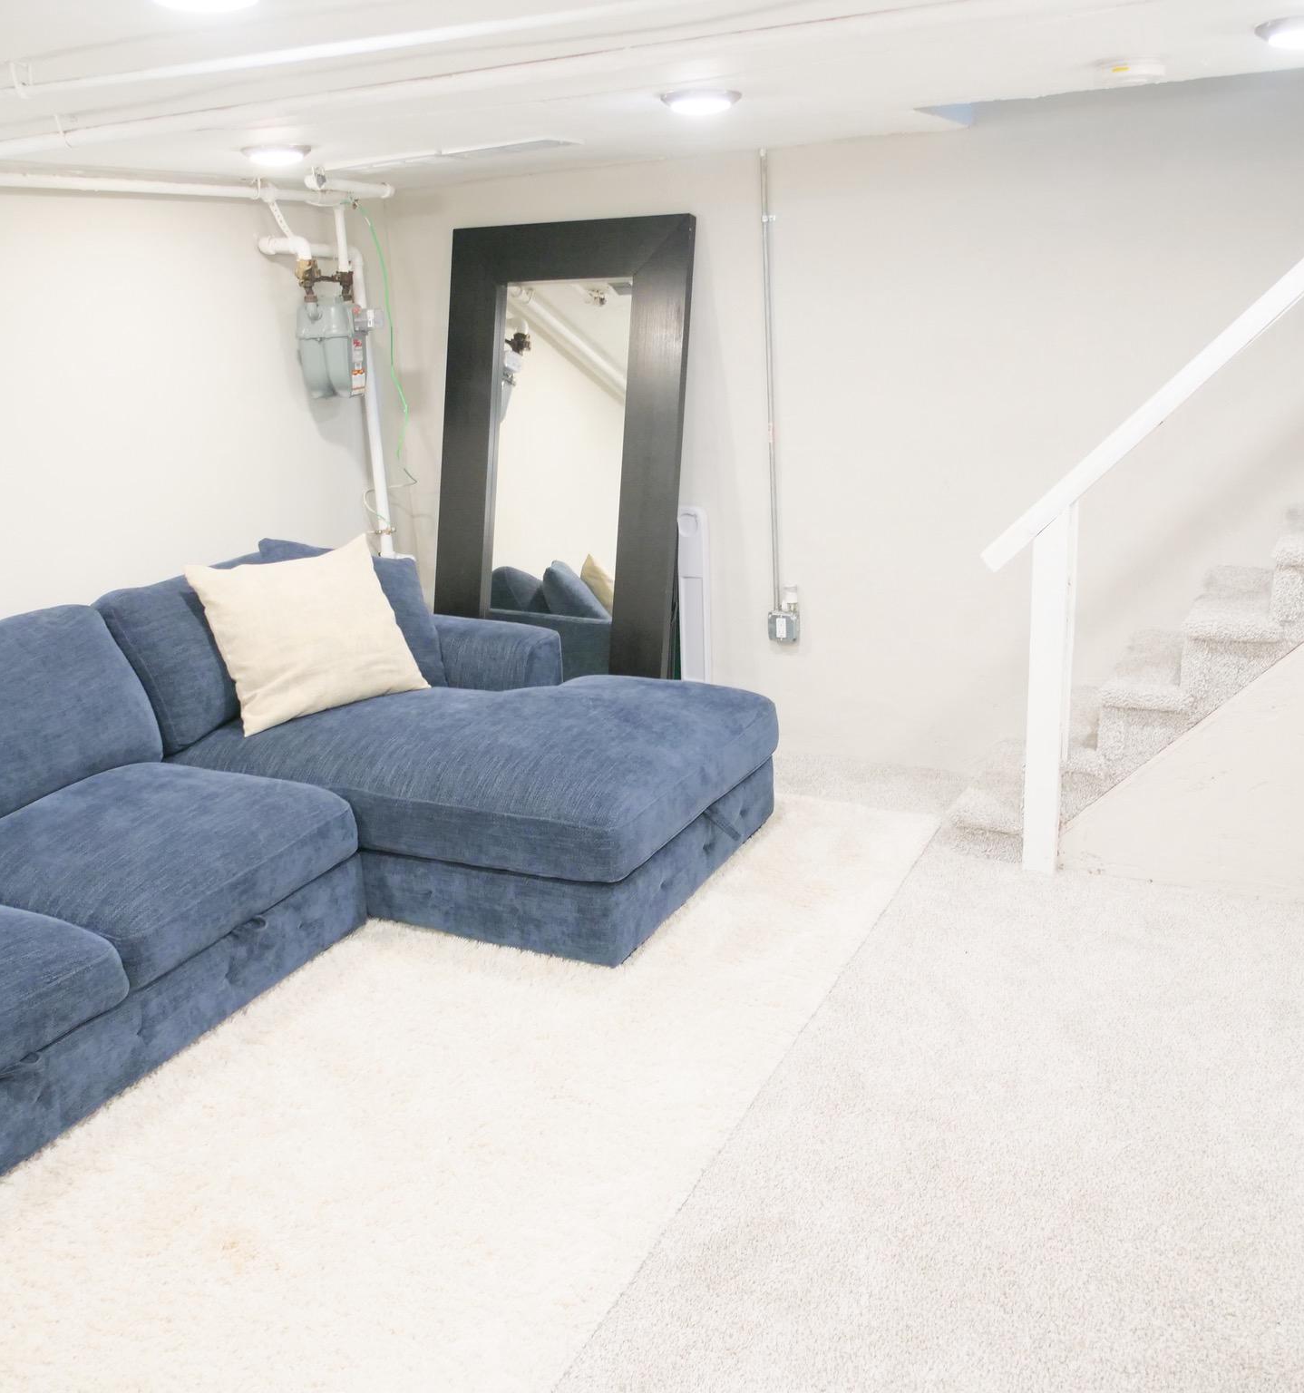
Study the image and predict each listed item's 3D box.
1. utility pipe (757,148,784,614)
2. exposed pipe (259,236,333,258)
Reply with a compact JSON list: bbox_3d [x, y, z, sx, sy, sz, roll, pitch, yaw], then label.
[{"bbox_3d":[0.396,-1.013,4.290,0.022,1.500,0.022,5,18,26],"label":"utility pipe"},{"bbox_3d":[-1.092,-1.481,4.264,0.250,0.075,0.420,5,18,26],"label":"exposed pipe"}]

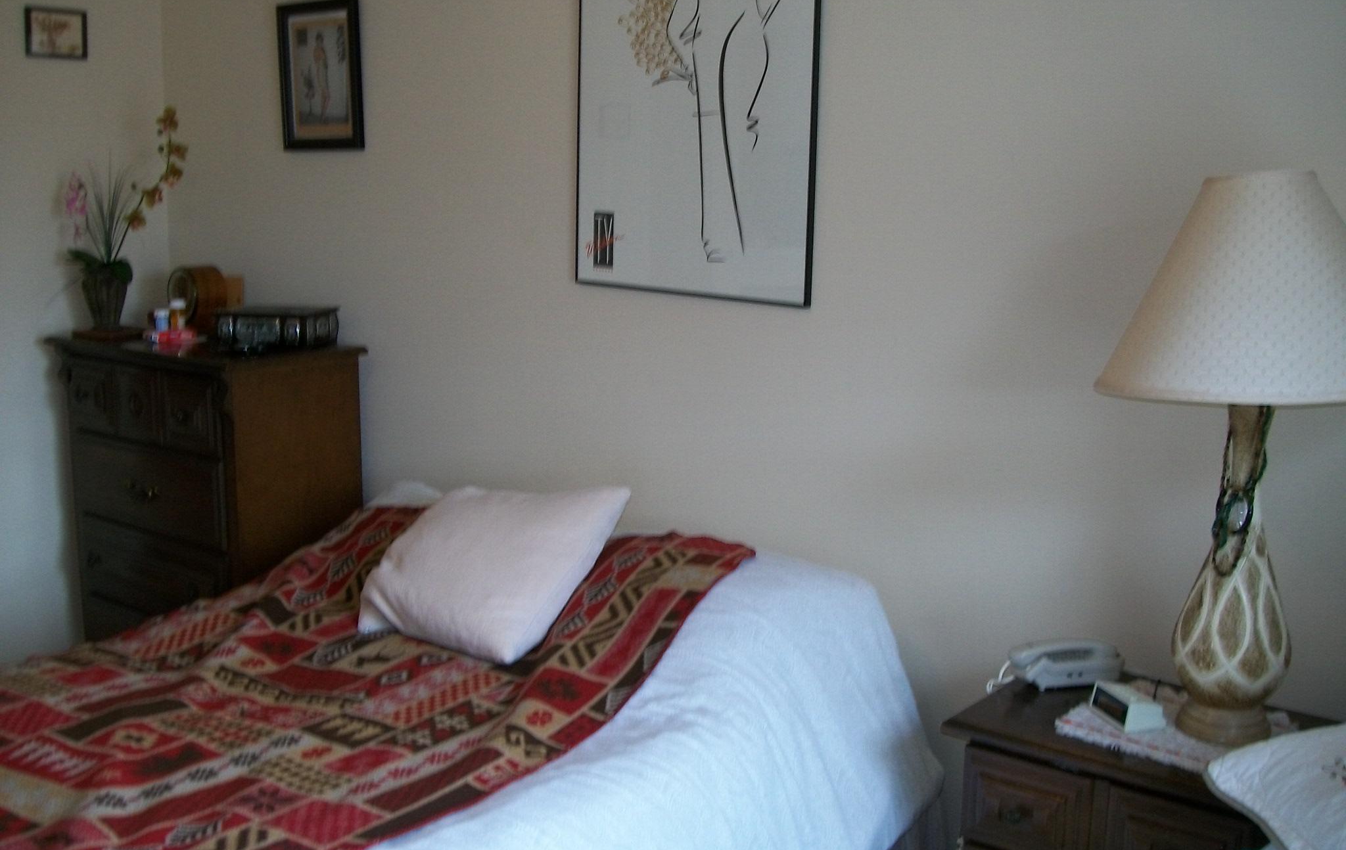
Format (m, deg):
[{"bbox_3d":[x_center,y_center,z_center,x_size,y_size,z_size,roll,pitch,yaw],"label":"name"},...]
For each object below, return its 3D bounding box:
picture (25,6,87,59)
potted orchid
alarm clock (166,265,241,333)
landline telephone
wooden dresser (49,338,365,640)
[{"bbox_3d":[-1.630,-1.038,3.717,0.020,0.130,0.174,9,13,36],"label":"picture"},{"bbox_3d":[-1.444,-0.551,3.714,0.308,0.579,0.200,-3,12,-22],"label":"potted orchid"},{"bbox_3d":[-1.266,-0.326,3.783,0.148,0.175,0.135,9,13,36],"label":"alarm clock"},{"bbox_3d":[0.690,0.419,2.463,0.190,0.066,0.093,-2,11,-14],"label":"landline telephone"},{"bbox_3d":[-1.226,0.295,3.745,0.756,1.030,0.439,9,13,36],"label":"wooden dresser"}]

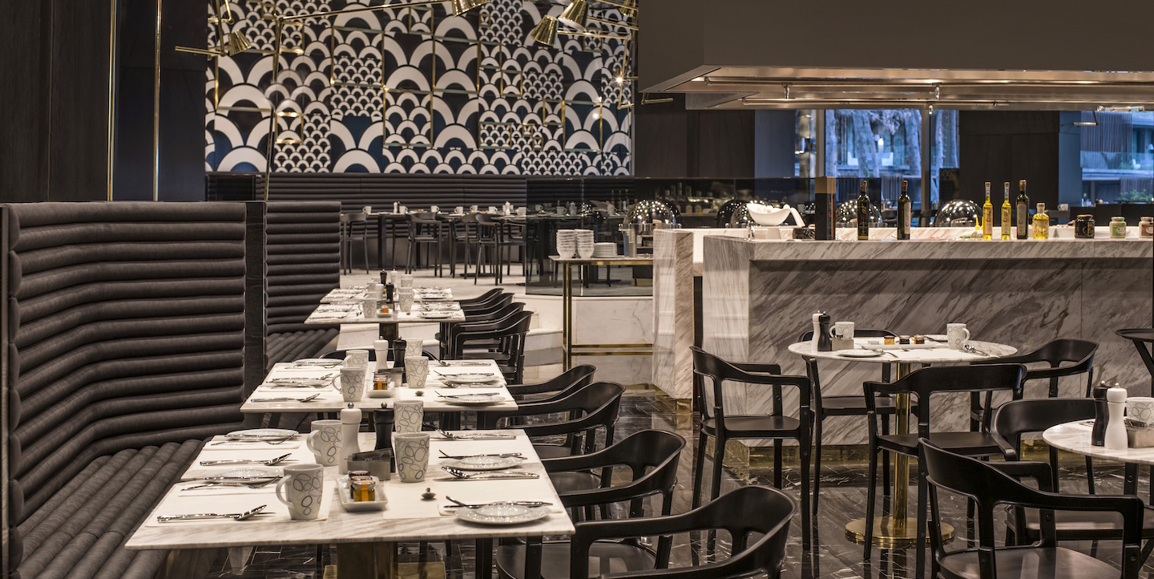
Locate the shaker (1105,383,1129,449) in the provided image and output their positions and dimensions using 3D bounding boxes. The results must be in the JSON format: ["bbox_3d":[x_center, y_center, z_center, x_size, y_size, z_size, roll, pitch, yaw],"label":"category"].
[{"bbox_3d":[1.265,0.294,3.753,0.055,0.152,0.055,0,3,0],"label":"shaker"}]

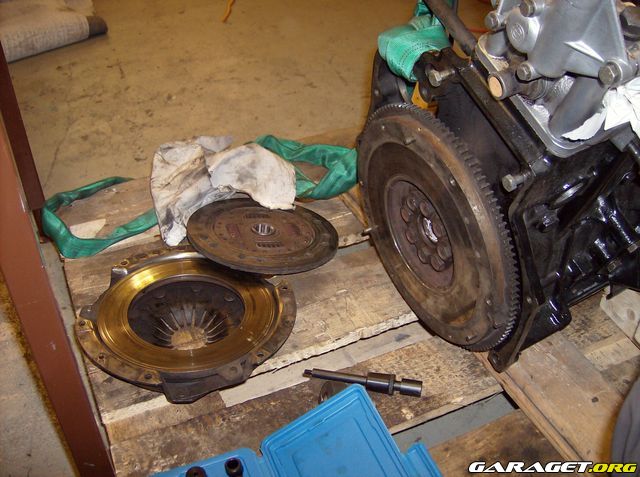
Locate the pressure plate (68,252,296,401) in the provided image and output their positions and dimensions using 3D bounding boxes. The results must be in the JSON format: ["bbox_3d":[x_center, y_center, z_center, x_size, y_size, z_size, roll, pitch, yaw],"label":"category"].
[{"bbox_3d":[-0.161,0.093,0.822,0.266,0.045,0.266,2,36,-1],"label":"pressure plate"}]

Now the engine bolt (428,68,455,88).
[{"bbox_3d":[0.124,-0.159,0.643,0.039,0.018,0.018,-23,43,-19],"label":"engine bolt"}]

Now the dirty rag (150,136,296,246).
[{"bbox_3d":[-0.144,-0.074,1.015,0.214,0.090,0.180,3,36,0],"label":"dirty rag"}]

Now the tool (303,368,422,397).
[{"bbox_3d":[0.049,0.162,0.762,0.136,0.021,0.021,6,36,7],"label":"tool"}]

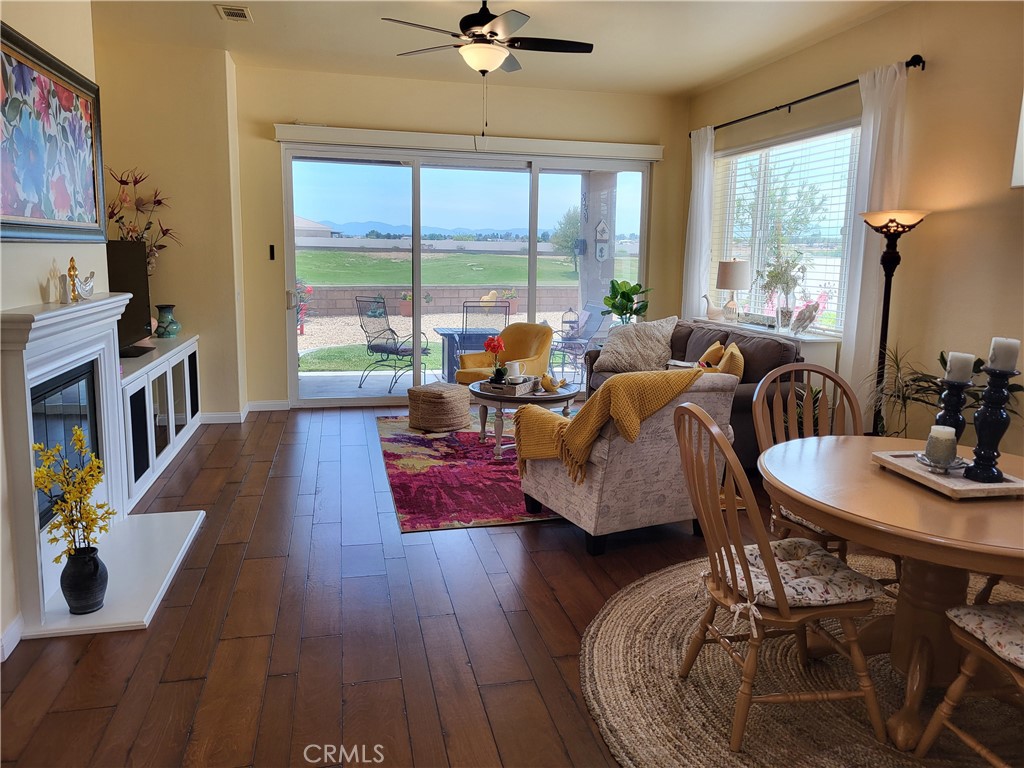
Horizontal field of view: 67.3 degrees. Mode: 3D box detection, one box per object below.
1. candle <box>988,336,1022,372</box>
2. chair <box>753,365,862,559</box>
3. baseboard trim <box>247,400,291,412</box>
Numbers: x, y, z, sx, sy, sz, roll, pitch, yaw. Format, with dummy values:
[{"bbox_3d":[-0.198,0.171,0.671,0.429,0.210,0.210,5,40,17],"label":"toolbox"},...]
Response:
[{"bbox_3d":[1.638,-0.088,2.560,0.080,0.108,0.080,-1,10,-12],"label":"candle"},{"bbox_3d":[1.303,0.473,3.053,0.480,1.020,0.630,-2,10,-17],"label":"chair"},{"bbox_3d":[-2.257,0.202,7.166,0.370,0.095,0.016,-1,10,-12],"label":"baseboard trim"}]

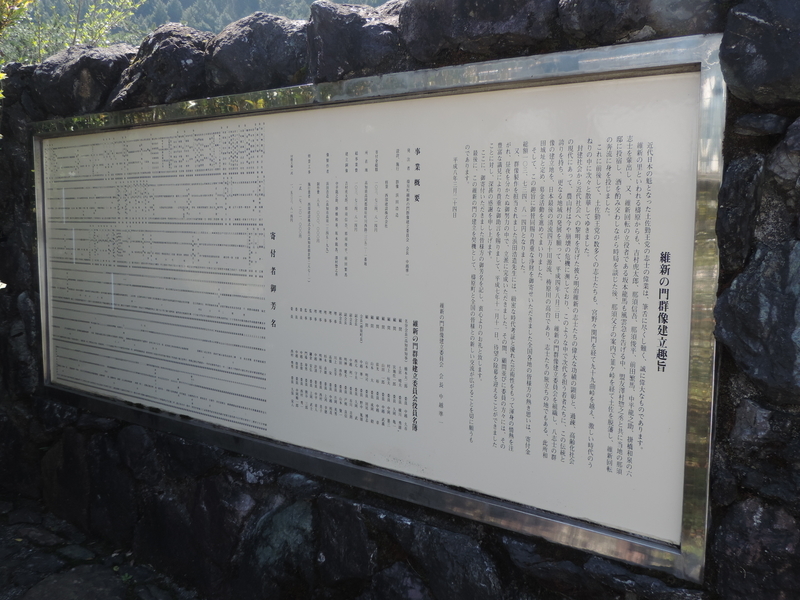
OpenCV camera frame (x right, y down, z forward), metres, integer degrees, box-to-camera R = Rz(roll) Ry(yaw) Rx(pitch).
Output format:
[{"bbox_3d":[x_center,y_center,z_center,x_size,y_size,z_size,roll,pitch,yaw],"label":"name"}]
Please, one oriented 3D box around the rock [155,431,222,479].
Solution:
[{"bbox_3d":[-0.793,0.609,3.716,0.363,0.170,0.199,5,7,42],"label":"rock"}]

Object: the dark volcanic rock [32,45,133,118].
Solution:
[{"bbox_3d":[-1.452,-0.998,4.229,0.503,0.292,0.351,5,7,42],"label":"dark volcanic rock"}]

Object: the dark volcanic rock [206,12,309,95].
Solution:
[{"bbox_3d":[-0.480,-0.901,3.356,0.445,0.281,0.351,5,7,42],"label":"dark volcanic rock"}]

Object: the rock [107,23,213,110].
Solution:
[{"bbox_3d":[-0.957,-0.954,3.784,0.480,0.328,0.351,5,7,42],"label":"rock"}]

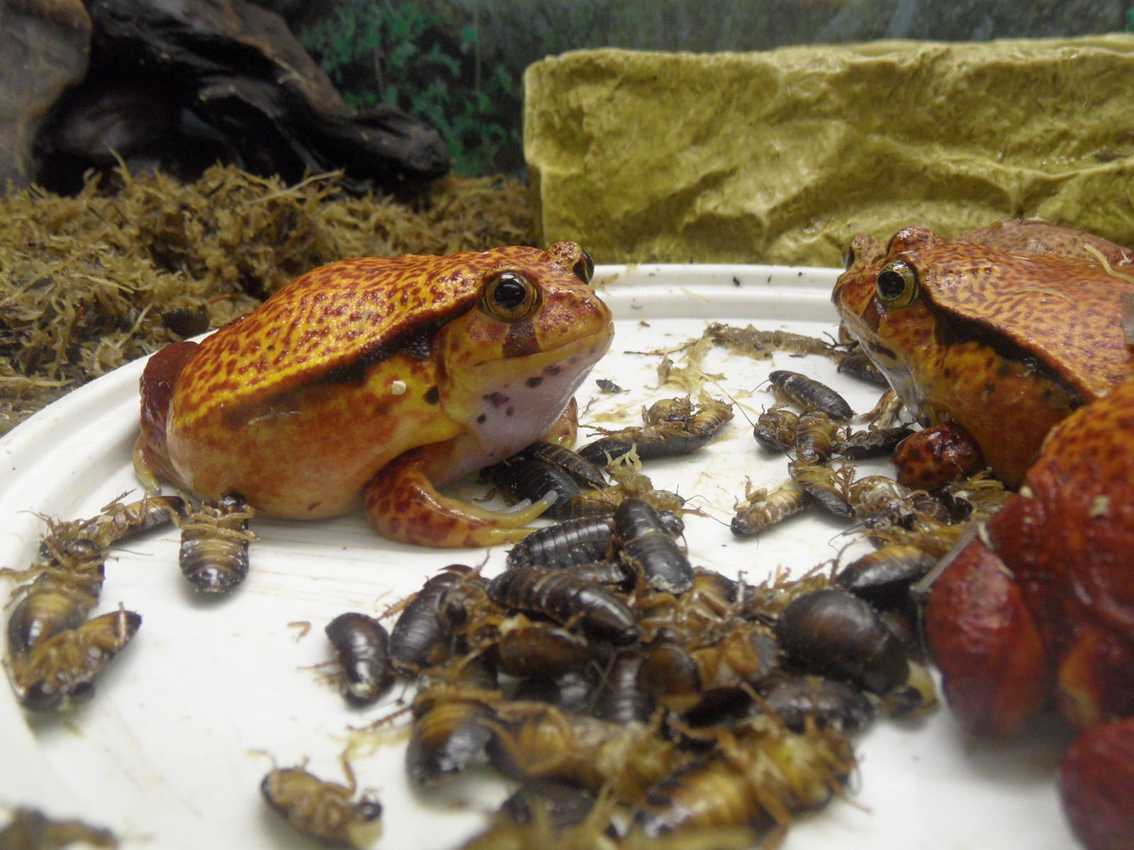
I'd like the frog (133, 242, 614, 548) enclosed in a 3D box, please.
[{"bbox_3d":[-0.032,-0.012,0.190,0.089,0.045,0.058,9,23,25],"label":"frog"}]

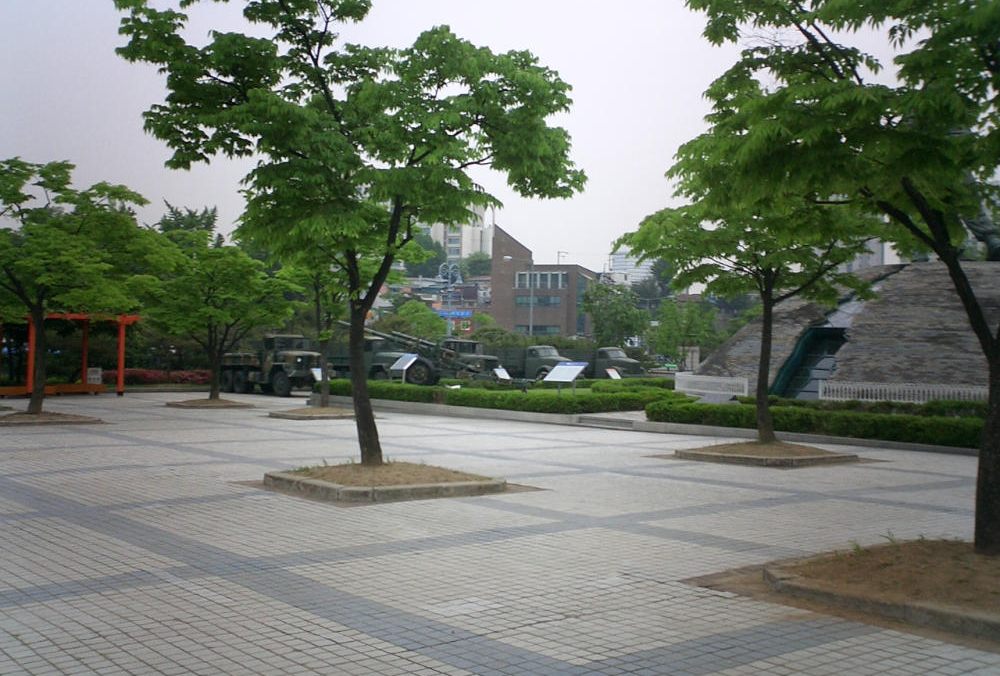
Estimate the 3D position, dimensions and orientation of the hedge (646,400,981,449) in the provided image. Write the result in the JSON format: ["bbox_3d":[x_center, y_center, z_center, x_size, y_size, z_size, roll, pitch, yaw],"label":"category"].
[{"bbox_3d":[5.966,1.545,20.208,0.900,0.480,8.300,1,-2,-32],"label":"hedge"}]

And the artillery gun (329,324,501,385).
[{"bbox_3d":[-2.825,0.618,40.000,7.000,2.400,2.400,1,-2,10],"label":"artillery gun"}]

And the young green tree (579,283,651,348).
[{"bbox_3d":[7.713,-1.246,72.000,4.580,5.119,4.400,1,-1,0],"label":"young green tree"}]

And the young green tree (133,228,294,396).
[{"bbox_3d":[-9.214,-0.693,34.436,5.187,5.477,4.927,1,-1,0],"label":"young green tree"}]

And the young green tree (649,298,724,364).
[{"bbox_3d":[13.609,-0.401,78.000,5.546,5.108,4.900,1,-1,0],"label":"young green tree"}]

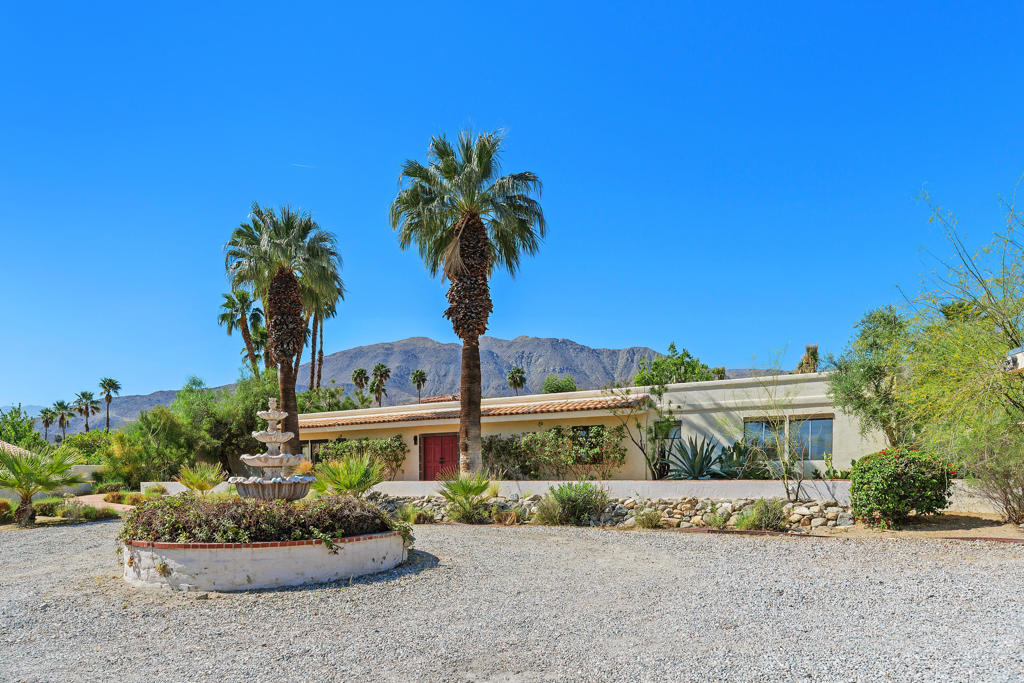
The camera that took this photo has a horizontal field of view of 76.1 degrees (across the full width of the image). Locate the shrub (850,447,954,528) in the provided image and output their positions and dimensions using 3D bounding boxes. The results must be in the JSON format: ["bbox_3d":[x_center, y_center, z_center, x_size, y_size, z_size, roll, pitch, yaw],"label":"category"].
[{"bbox_3d":[10.001,3.749,16.800,2.650,2.100,2.400,0,-8,0],"label":"shrub"}]

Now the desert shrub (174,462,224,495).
[{"bbox_3d":[-11.224,4.956,23.500,1.800,1.250,1.600,0,-8,0],"label":"desert shrub"}]

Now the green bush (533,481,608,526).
[{"bbox_3d":[1.728,4.704,19.000,2.149,1.336,1.650,0,-8,0],"label":"green bush"}]

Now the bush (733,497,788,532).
[{"bbox_3d":[6.559,4.548,17.200,1.400,0.850,1.150,0,-8,0],"label":"bush"}]

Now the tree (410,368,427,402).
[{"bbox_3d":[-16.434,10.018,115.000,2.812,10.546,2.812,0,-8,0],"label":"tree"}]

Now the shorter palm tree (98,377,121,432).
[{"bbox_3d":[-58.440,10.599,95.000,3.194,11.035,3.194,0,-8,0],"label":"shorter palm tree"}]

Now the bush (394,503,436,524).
[{"bbox_3d":[-2.801,4.942,18.800,1.120,0.650,0.900,0,-8,0],"label":"bush"}]

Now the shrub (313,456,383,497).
[{"bbox_3d":[-4.998,4.234,20.000,2.201,1.559,2.000,0,-8,0],"label":"shrub"}]

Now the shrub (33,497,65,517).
[{"bbox_3d":[-13.459,4.791,19.000,0.950,0.620,0.850,0,-8,0],"label":"shrub"}]

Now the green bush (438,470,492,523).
[{"bbox_3d":[-1.416,4.605,19.500,1.669,1.639,1.600,0,-8,0],"label":"green bush"}]

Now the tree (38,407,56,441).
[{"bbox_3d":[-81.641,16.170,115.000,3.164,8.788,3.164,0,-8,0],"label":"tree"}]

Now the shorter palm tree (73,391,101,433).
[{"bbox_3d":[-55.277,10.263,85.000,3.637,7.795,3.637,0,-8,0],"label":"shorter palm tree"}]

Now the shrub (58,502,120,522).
[{"bbox_3d":[-12.915,5.227,20.000,1.895,0.611,1.200,0,-8,0],"label":"shrub"}]

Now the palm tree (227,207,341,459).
[{"bbox_3d":[-8.835,-0.077,25.300,4.500,10.600,4.400,0,-8,0],"label":"palm tree"}]

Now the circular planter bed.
[{"bbox_3d":[-3.805,3.242,10.100,4.100,0.560,4.050,0,-8,0],"label":"circular planter bed"}]

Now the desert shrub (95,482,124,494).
[{"bbox_3d":[-15.379,5.617,25.000,1.150,0.500,0.950,0,-8,0],"label":"desert shrub"}]

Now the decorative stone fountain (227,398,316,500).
[{"bbox_3d":[-3.624,1.687,9.900,1.331,1.649,1.331,0,-8,0],"label":"decorative stone fountain"}]

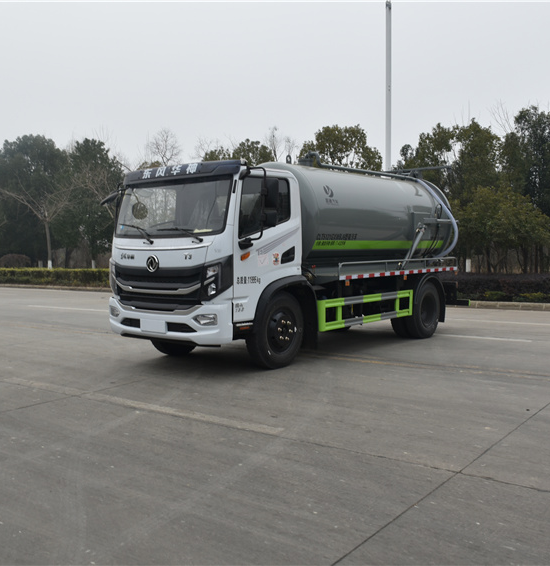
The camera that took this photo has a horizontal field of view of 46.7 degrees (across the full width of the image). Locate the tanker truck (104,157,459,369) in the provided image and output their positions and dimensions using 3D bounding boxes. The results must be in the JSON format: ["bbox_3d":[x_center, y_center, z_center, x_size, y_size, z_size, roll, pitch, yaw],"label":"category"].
[{"bbox_3d":[0.639,-0.531,10.283,2.460,3.000,6.720,2,4,40],"label":"tanker truck"}]

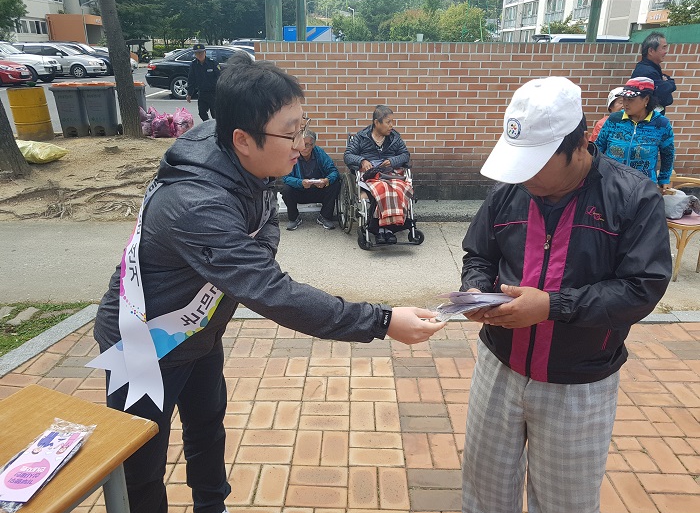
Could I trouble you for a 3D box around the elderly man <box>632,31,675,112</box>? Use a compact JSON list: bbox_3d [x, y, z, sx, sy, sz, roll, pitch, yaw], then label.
[{"bbox_3d":[2.745,-1.205,4.952,0.420,1.690,0.520,7,22,17],"label":"elderly man"}]

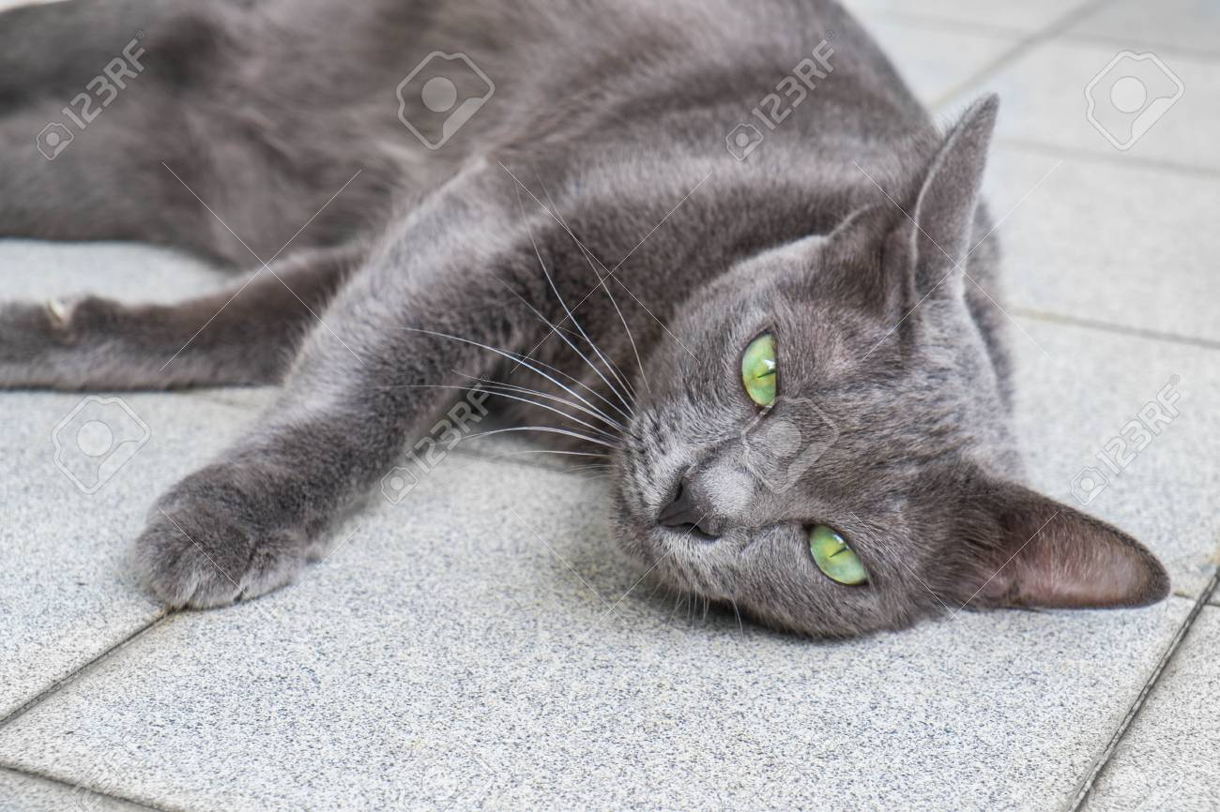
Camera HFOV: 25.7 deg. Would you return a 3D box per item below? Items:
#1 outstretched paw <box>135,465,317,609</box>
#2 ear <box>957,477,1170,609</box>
[{"bbox_3d":[-0.084,0.027,0.622,0.038,0.026,0.042,7,21,13],"label":"outstretched paw"},{"bbox_3d":[0.108,0.032,0.640,0.050,0.030,0.020,3,17,-3],"label":"ear"}]

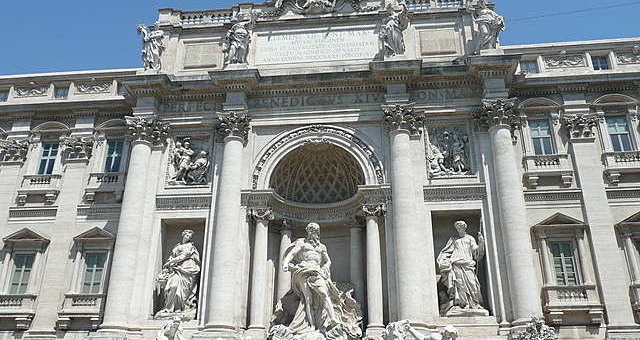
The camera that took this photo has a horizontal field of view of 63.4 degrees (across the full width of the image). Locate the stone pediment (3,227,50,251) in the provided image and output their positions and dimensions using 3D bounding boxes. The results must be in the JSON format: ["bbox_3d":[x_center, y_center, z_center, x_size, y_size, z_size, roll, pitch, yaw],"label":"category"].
[{"bbox_3d":[-15.443,3.682,27.455,2.722,1.208,0.693,-2,-23,6],"label":"stone pediment"}]

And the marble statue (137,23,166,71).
[{"bbox_3d":[-9.590,-7.015,29.431,1.832,3.247,1.188,-2,-23,6],"label":"marble statue"}]

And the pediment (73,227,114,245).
[{"bbox_3d":[-11.588,3.420,27.043,2.422,0.874,0.570,-2,-23,6],"label":"pediment"}]

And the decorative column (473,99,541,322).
[{"bbox_3d":[8.957,1.796,24.085,1.567,11.020,1.567,-2,-23,6],"label":"decorative column"}]

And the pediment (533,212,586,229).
[{"bbox_3d":[11.362,2.522,24.721,2.422,0.874,0.570,-2,-23,6],"label":"pediment"}]

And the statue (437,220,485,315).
[{"bbox_3d":[6.615,4.561,24.241,1.995,4.370,1.282,-2,-23,6],"label":"statue"}]

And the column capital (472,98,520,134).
[{"bbox_3d":[9.064,-2.718,26.703,1.914,1.783,2.088,-2,-22,5],"label":"column capital"}]

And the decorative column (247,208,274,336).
[{"bbox_3d":[-2.886,4.839,24.952,1.092,6.032,1.092,-2,-23,6],"label":"decorative column"}]

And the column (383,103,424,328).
[{"bbox_3d":[3.989,1.820,24.109,1.634,10.544,1.634,-2,-23,6],"label":"column"}]

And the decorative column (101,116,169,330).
[{"bbox_3d":[-9.321,2.382,26.467,1.957,11.223,2.088,-2,-22,5],"label":"decorative column"}]

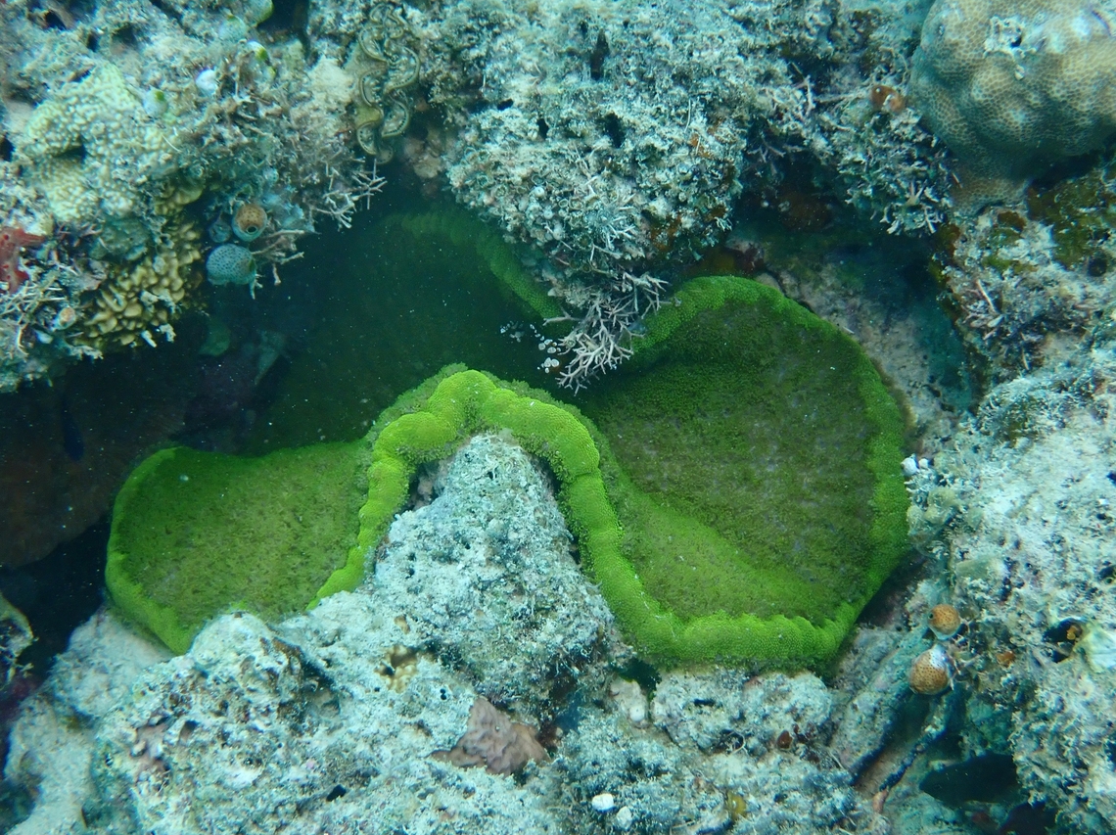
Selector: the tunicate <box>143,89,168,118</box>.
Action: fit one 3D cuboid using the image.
[{"bbox_3d":[-0.186,-0.145,1.000,0.012,0.013,0.012,6,40,-10],"label":"tunicate"}]

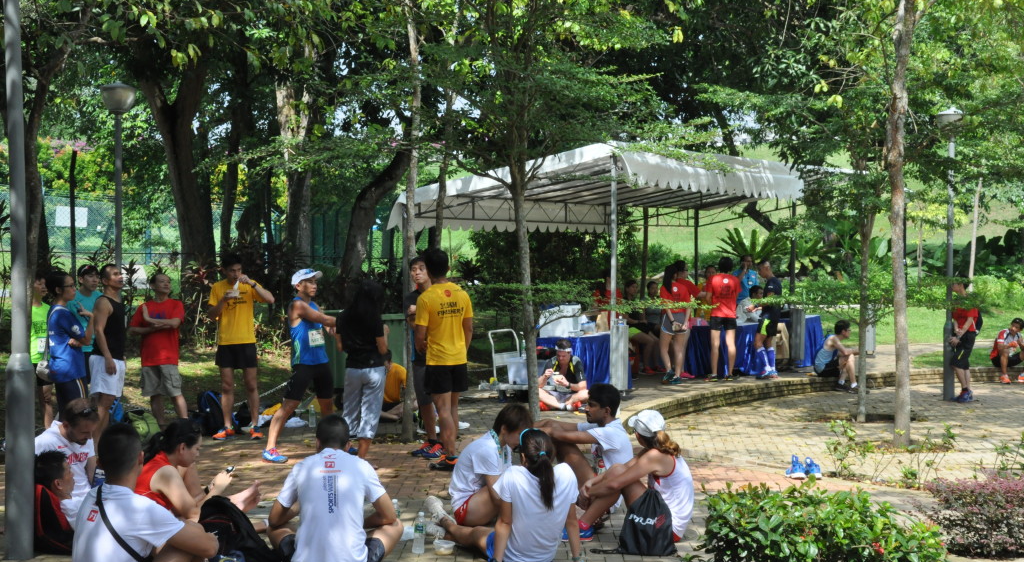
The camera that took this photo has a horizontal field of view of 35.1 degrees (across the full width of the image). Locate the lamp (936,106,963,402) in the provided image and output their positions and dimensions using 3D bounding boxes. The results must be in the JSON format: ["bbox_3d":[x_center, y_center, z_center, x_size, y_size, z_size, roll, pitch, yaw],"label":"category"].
[{"bbox_3d":[5.870,-0.365,21.700,0.360,3.950,0.360,0,0,0],"label":"lamp"}]

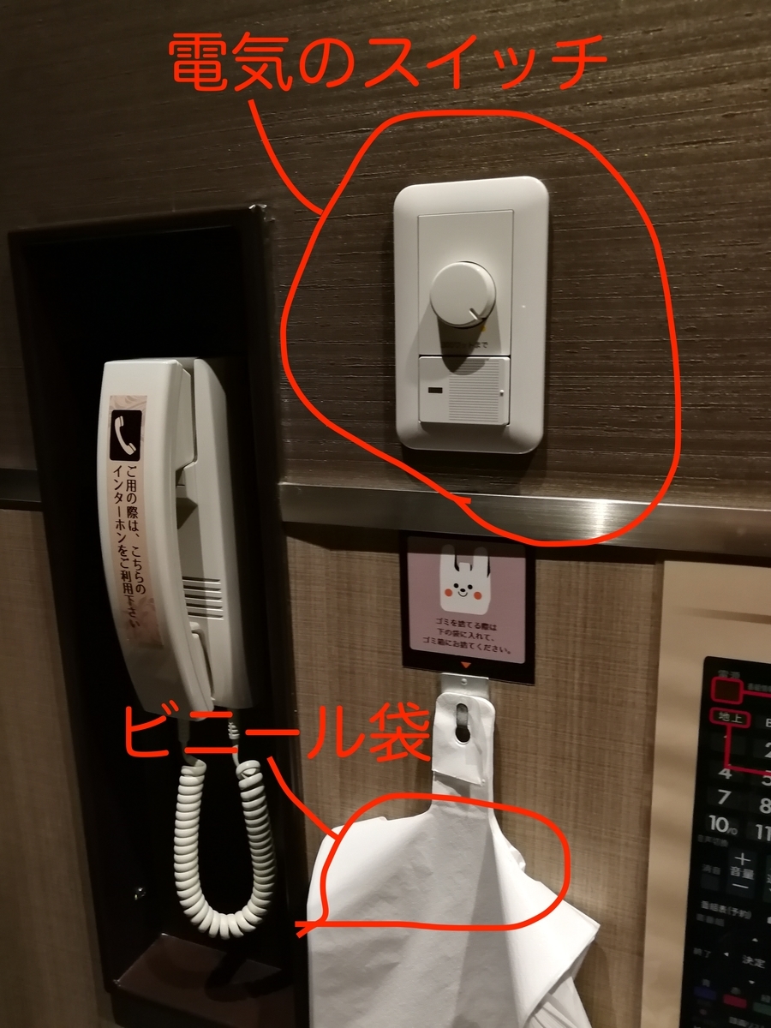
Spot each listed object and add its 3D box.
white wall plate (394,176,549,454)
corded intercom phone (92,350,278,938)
[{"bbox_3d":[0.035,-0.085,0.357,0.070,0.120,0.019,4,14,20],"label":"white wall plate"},{"bbox_3d":[-0.124,0.099,0.505,0.087,0.388,0.050,4,14,21],"label":"corded intercom phone"}]

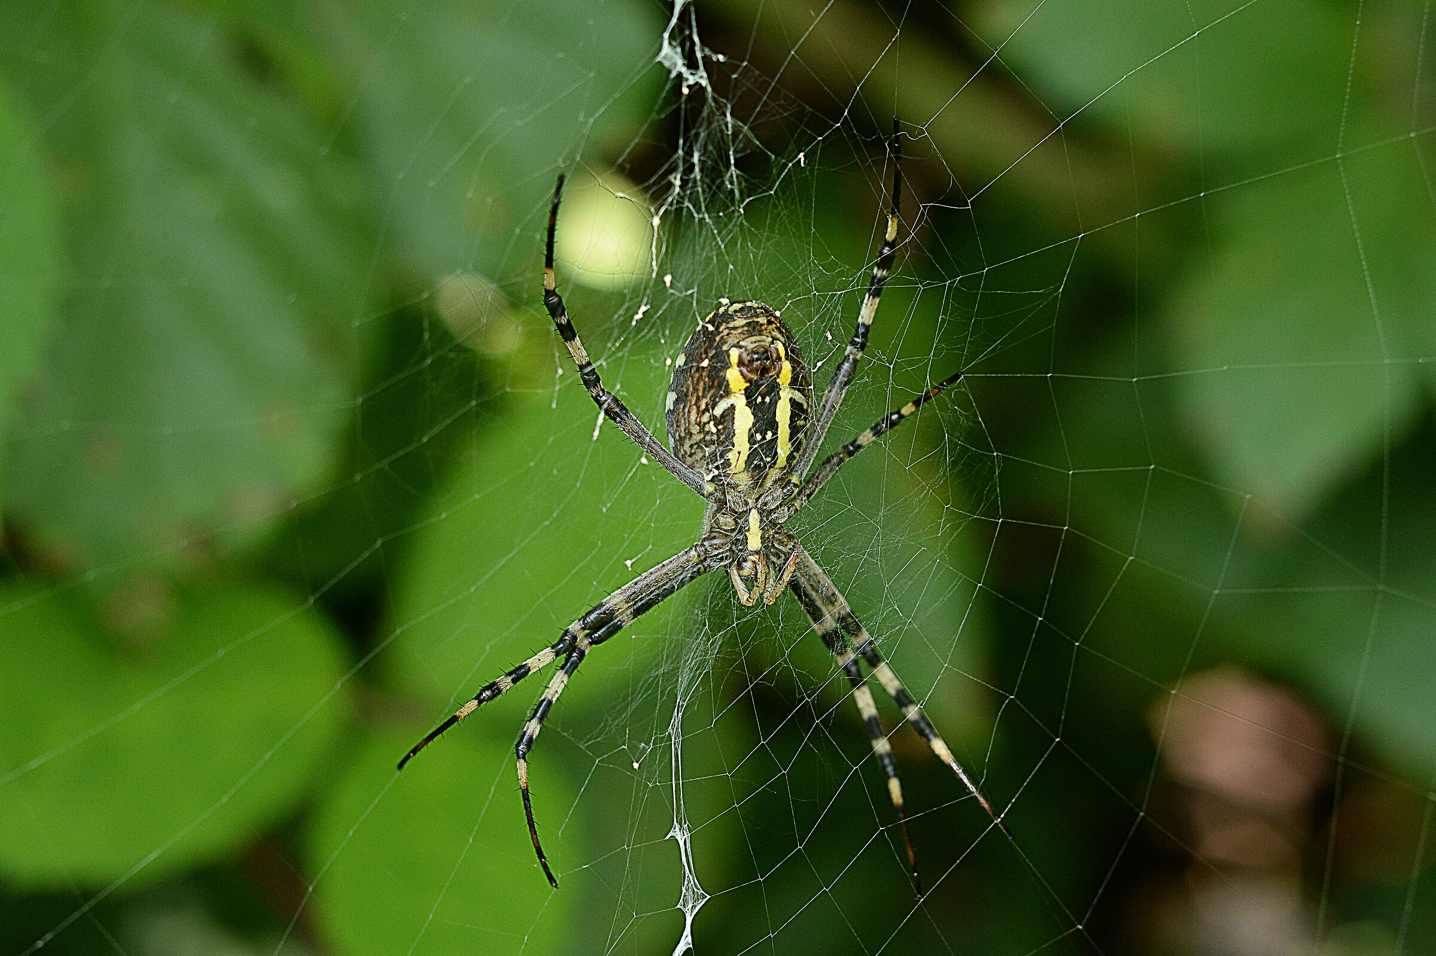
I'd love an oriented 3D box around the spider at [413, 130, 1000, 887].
[{"bbox_3d":[-0.002,0.002,0.250,0.036,0.046,0.013,-3,0,0],"label":"spider"}]

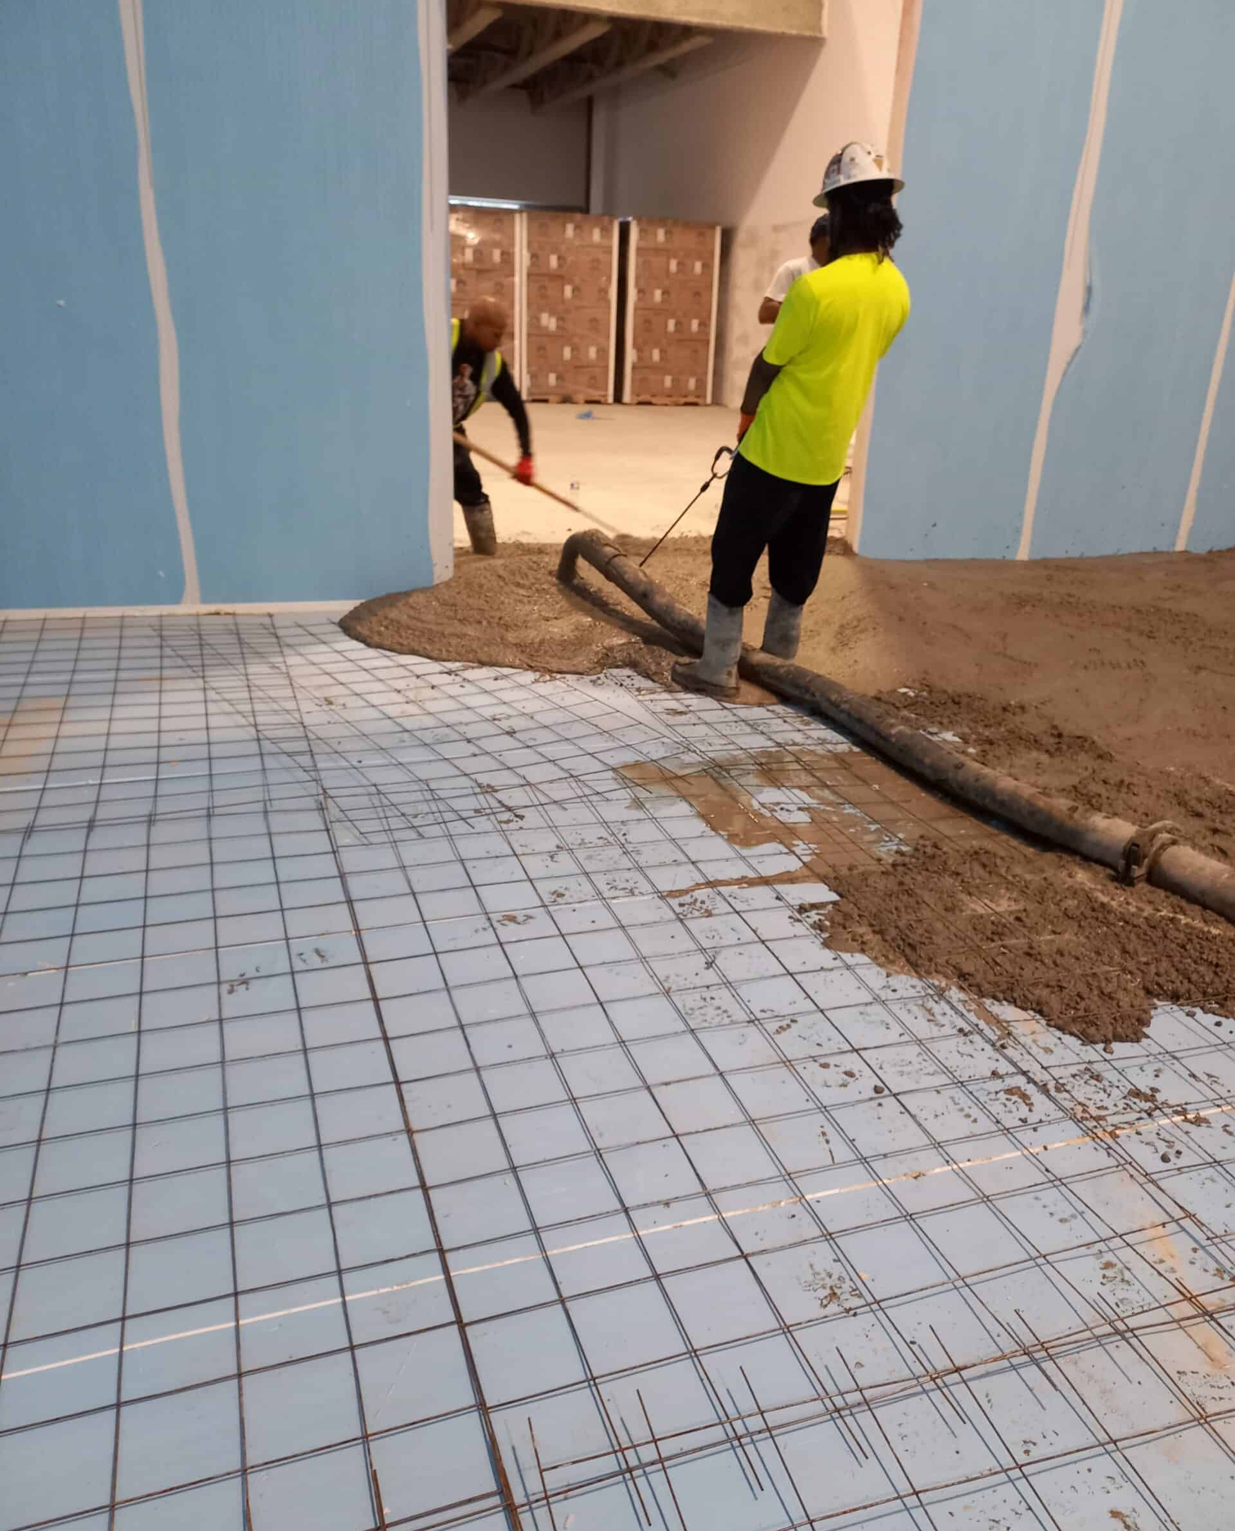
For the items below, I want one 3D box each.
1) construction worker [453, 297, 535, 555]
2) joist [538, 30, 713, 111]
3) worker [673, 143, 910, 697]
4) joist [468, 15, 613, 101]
[{"bbox_3d":[-0.739,-1.739,6.150,0.800,1.320,0.650,14,24,28],"label":"construction worker"},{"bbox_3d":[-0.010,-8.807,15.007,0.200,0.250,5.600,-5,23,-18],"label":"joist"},{"bbox_3d":[0.597,-1.186,4.285,0.580,1.860,0.660,-18,29,-41],"label":"worker"},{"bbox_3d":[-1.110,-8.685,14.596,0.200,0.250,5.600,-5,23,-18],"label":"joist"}]

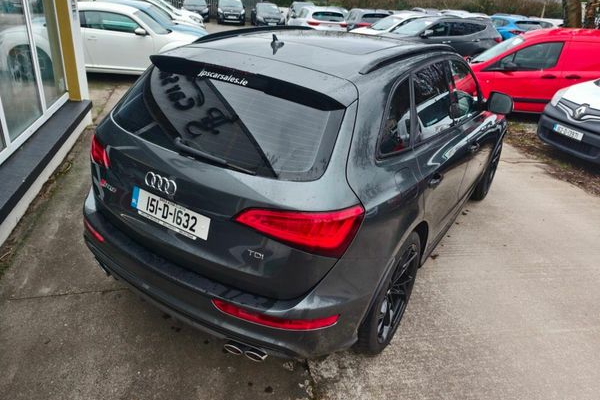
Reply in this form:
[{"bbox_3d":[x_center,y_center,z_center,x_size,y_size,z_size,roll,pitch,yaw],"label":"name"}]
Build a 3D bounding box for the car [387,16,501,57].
[{"bbox_3d":[4.277,-5.313,13.463,4.690,1.680,1.880,-5,28,-20],"label":"car"}]

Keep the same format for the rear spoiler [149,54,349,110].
[{"bbox_3d":[-0.270,-0.636,2.039,1.230,0.130,0.250,20,30,27],"label":"rear spoiler"}]

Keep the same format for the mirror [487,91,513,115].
[{"bbox_3d":[1.754,-0.834,3.475,0.210,0.170,0.130,20,28,28],"label":"mirror"}]

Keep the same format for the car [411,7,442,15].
[{"bbox_3d":[7.850,-11.200,25.200,1.800,1.520,4.400,3,26,-7],"label":"car"}]

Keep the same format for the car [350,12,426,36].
[{"bbox_3d":[3.882,-6.353,15.561,4.400,1.470,1.800,-1,27,-13],"label":"car"}]

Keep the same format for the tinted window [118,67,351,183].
[{"bbox_3d":[-0.451,-0.410,1.867,1.300,0.390,0.130,20,-4,28],"label":"tinted window"}]

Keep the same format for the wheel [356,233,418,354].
[{"bbox_3d":[0.447,0.515,2.360,0.260,0.735,0.735,20,30,27],"label":"wheel"}]

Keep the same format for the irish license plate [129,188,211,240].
[{"bbox_3d":[-0.622,0.058,1.884,0.520,0.110,0.015,20,16,28],"label":"irish license plate"}]

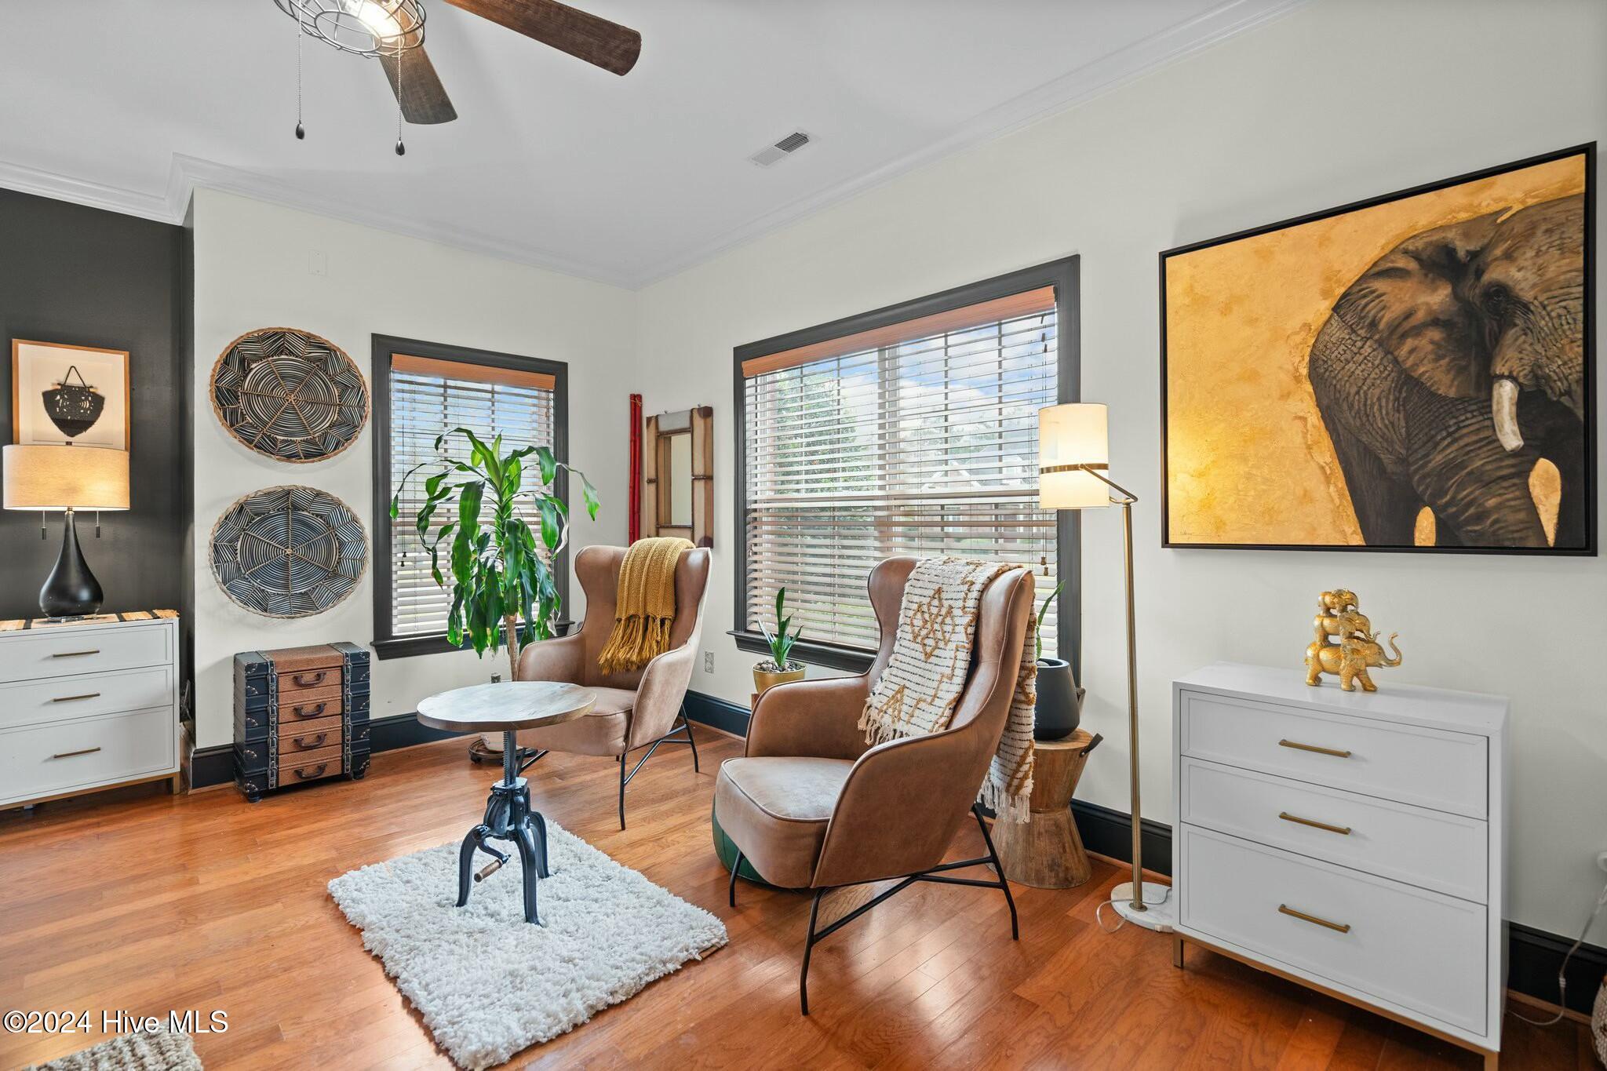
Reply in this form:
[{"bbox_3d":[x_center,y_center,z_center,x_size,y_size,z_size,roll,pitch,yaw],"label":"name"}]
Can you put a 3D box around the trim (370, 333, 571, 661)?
[{"bbox_3d":[-1.851,-0.204,4.104,1.100,1.720,0.120,-1,1,-43],"label":"trim"}]

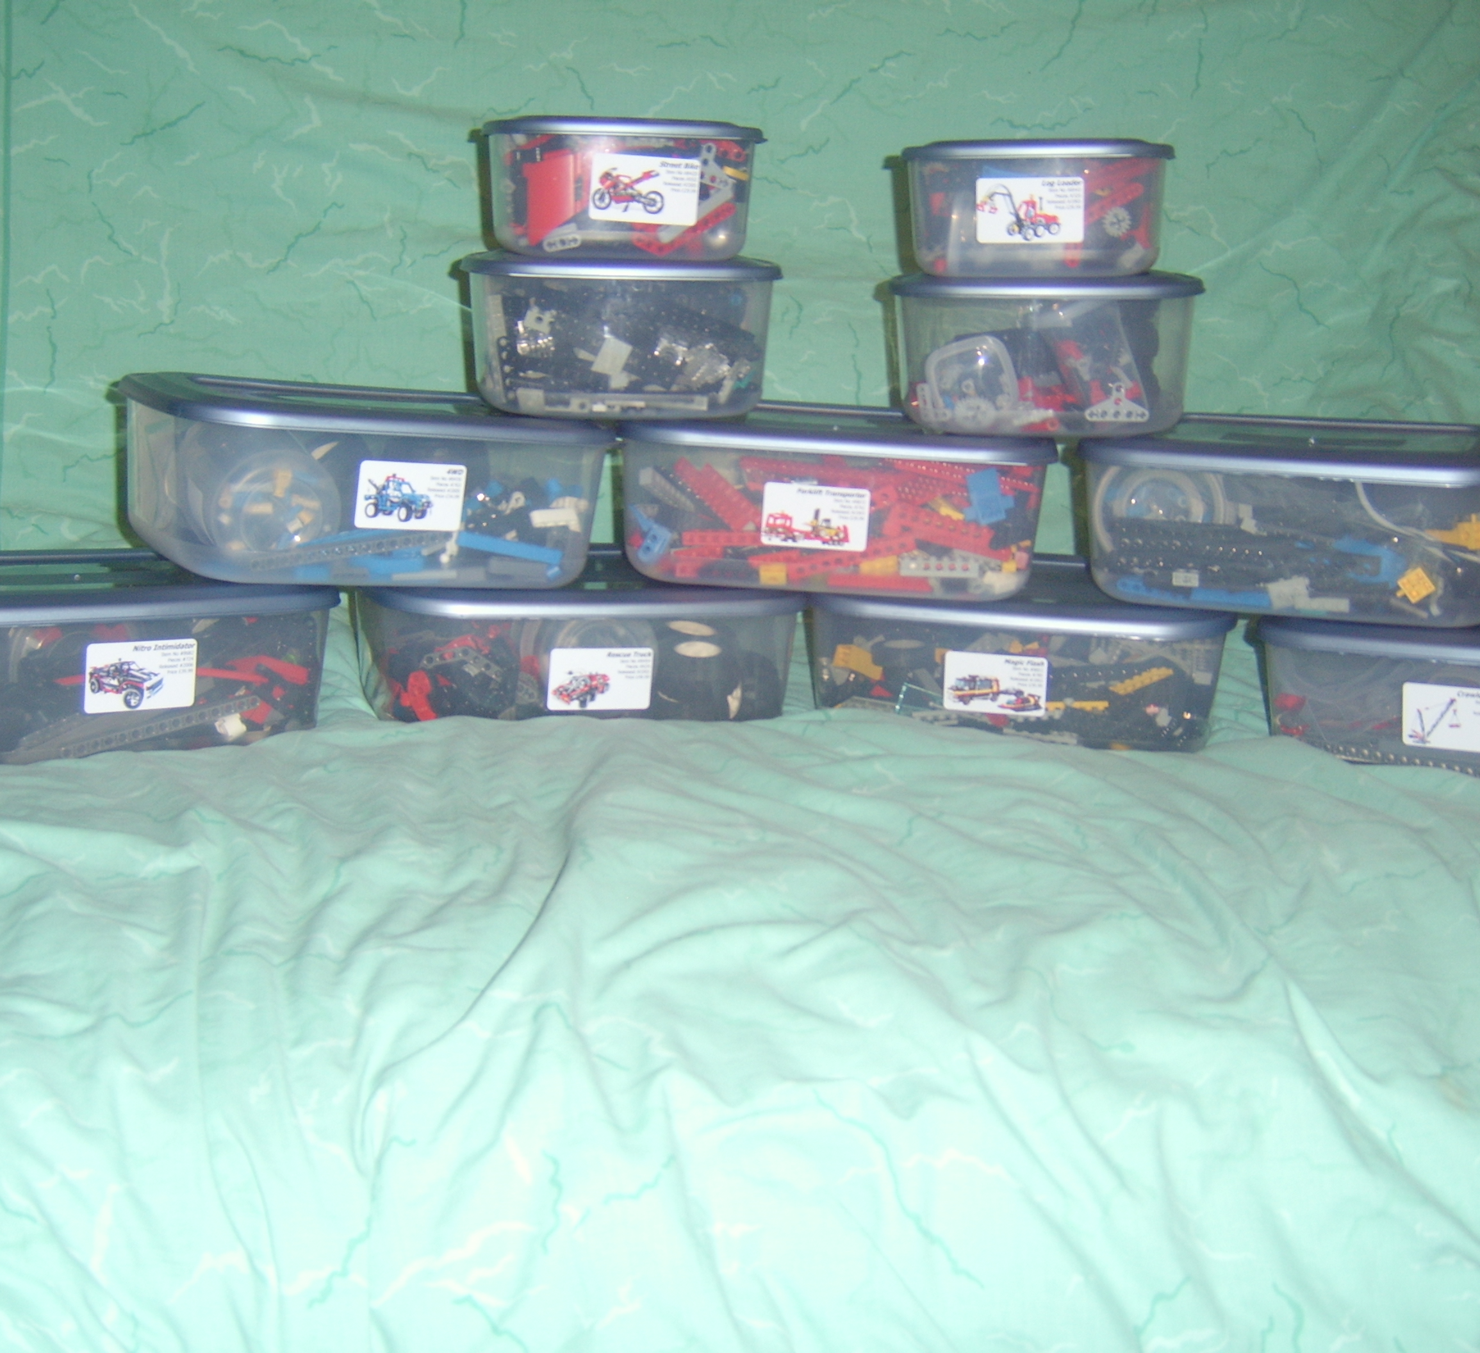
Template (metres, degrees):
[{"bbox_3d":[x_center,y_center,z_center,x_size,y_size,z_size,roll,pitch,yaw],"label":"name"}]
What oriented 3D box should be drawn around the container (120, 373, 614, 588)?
[{"bbox_3d":[-0.226,-0.119,0.987,0.272,0.100,0.197,-2,16,-34],"label":"container"}]

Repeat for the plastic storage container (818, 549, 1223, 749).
[{"bbox_3d":[0.186,-0.018,1.098,0.272,0.100,0.197,4,16,9],"label":"plastic storage container"}]

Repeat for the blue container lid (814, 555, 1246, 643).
[{"bbox_3d":[0.188,-0.059,1.086,0.272,0.014,0.197,4,16,9],"label":"blue container lid"}]

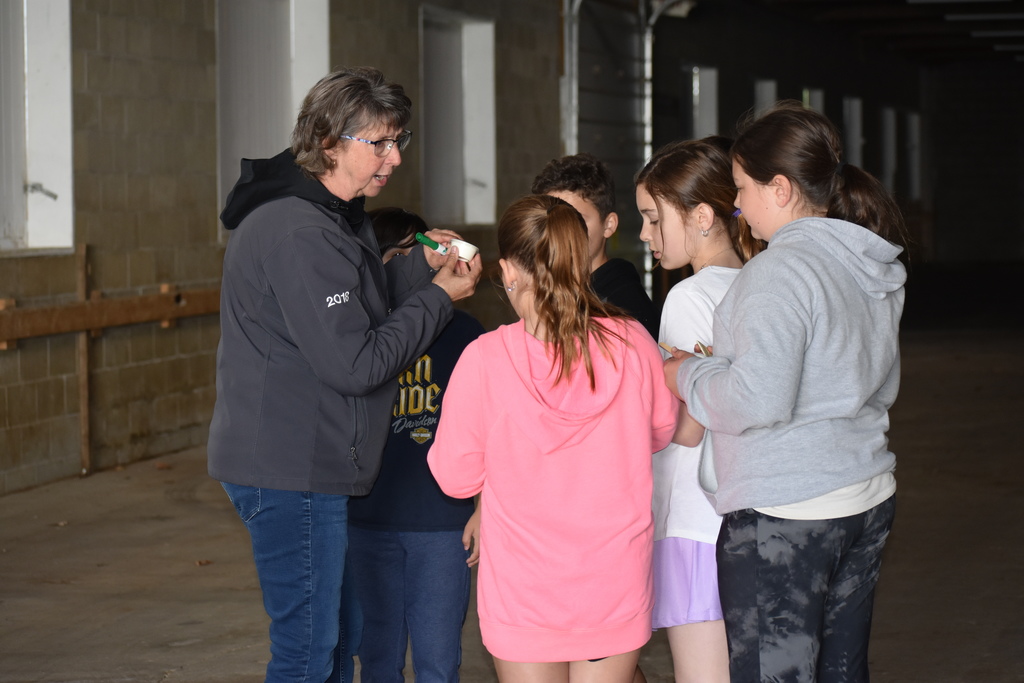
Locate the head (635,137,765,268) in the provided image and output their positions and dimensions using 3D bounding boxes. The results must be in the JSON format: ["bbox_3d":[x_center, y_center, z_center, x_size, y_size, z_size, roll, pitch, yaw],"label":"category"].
[{"bbox_3d":[0.351,-0.263,6.400,0.215,0.230,0.165,-13,5,-11],"label":"head"}]

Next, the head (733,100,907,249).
[{"bbox_3d":[0.527,-0.287,5.870,0.280,0.245,0.185,-5,1,22],"label":"head"}]

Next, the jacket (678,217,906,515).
[{"bbox_3d":[0.507,0.043,6.170,0.350,0.540,0.420,1,3,24],"label":"jacket"}]

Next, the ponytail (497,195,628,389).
[{"bbox_3d":[0.087,-0.088,6.030,0.185,0.345,0.210,-1,3,-22],"label":"ponytail"}]

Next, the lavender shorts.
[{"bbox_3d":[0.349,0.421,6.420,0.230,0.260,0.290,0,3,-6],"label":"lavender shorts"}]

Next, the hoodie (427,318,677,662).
[{"bbox_3d":[0.072,0.266,6.100,0.420,0.610,0.310,-1,3,-12],"label":"hoodie"}]

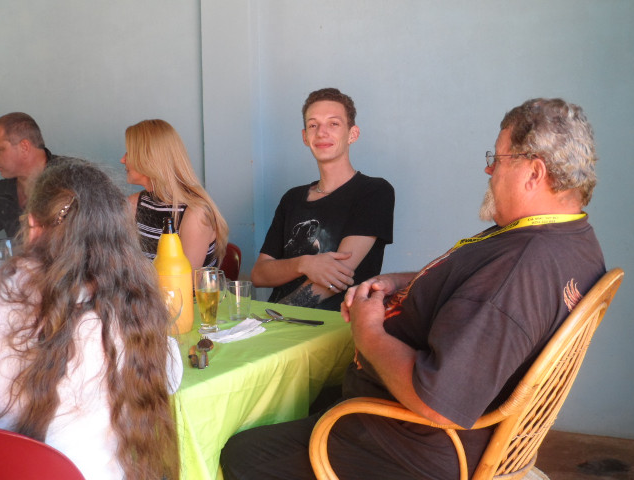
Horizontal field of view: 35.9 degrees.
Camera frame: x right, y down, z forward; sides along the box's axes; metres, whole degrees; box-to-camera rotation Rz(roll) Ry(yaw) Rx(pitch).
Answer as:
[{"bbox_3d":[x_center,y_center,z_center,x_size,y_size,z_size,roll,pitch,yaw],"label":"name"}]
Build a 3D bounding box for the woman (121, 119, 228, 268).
[{"bbox_3d":[-0.688,0.224,3.379,0.450,1.270,0.750,6,11,38],"label":"woman"}]

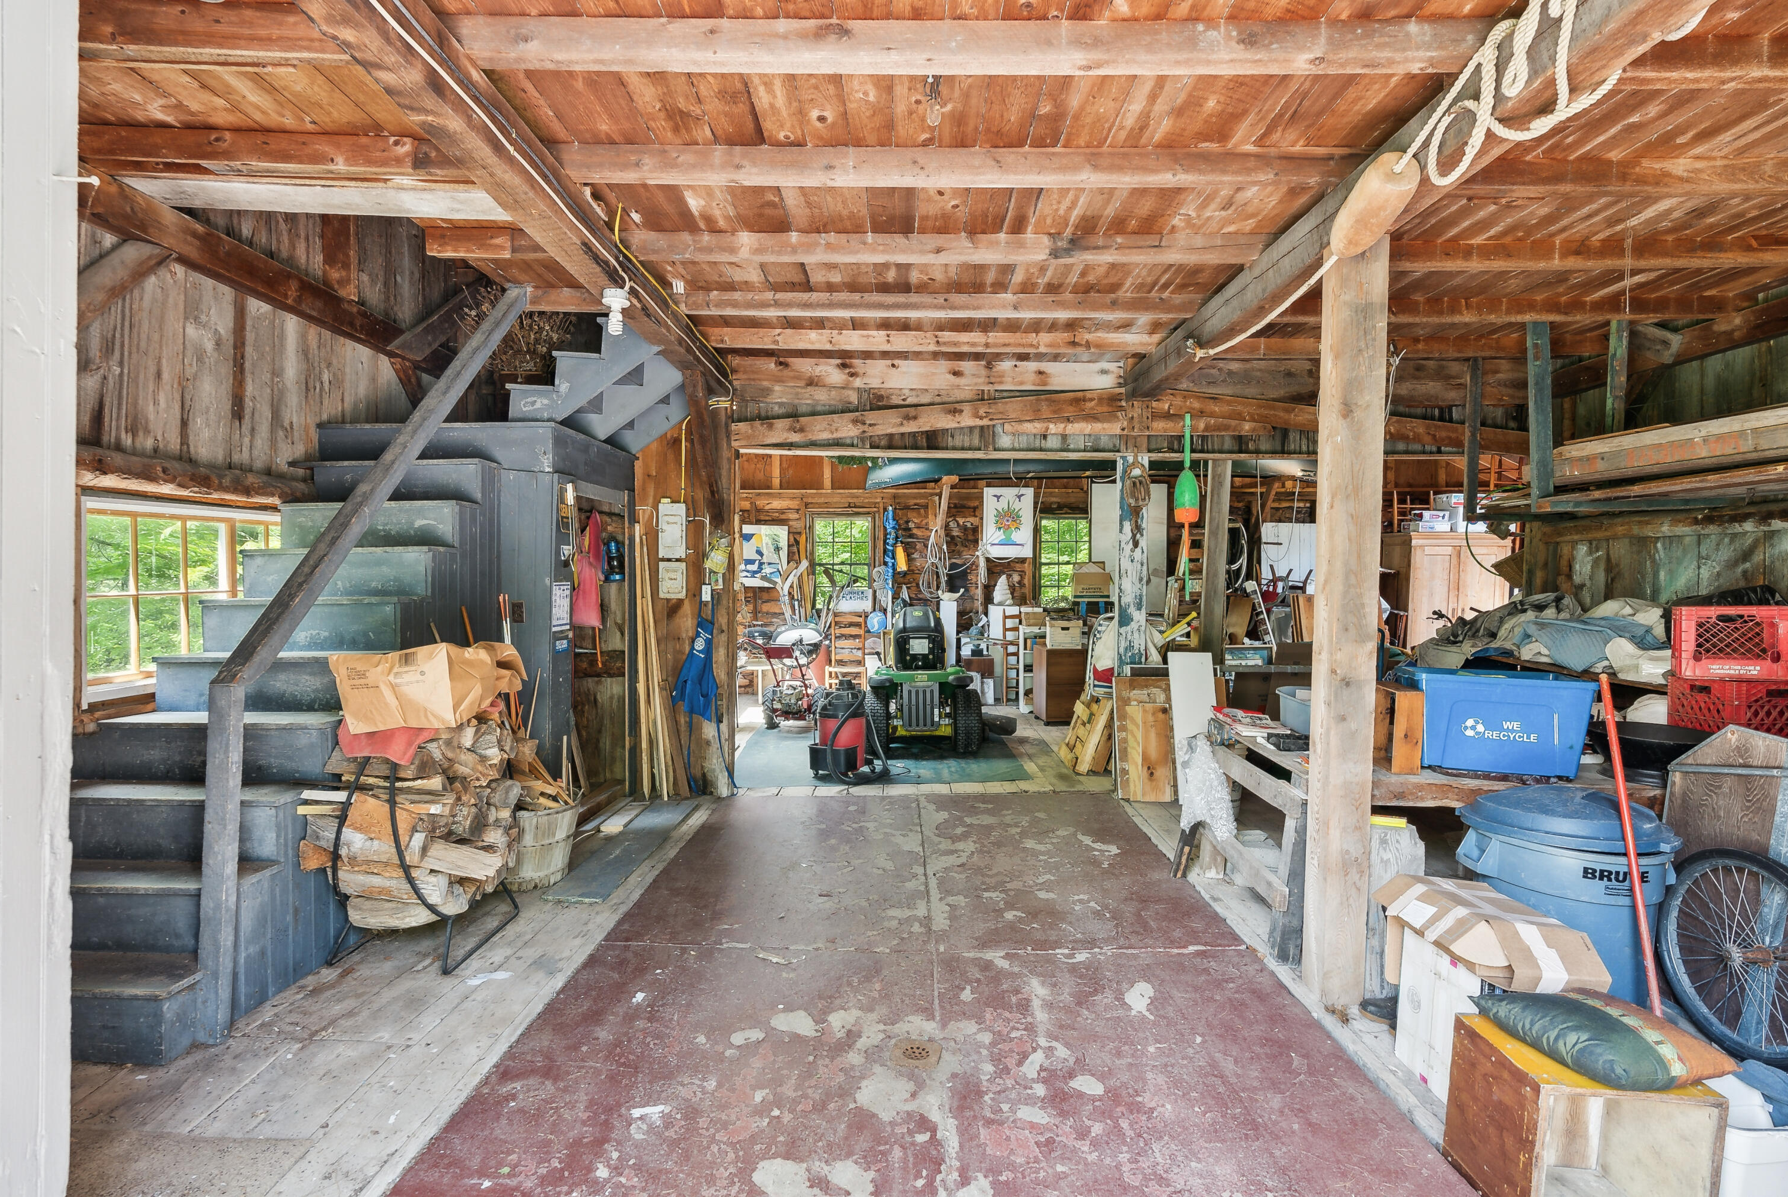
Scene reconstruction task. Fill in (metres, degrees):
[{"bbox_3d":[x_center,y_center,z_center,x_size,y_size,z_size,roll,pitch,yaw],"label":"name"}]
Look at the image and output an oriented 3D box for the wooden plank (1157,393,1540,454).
[{"bbox_3d":[2.928,-1.137,5.500,2.426,0.145,0.045,7,2,0],"label":"wooden plank"}]

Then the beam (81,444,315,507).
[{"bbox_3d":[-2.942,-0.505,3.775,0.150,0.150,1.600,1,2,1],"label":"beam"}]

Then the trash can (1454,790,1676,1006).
[{"bbox_3d":[2.150,0.994,2.720,0.580,0.710,0.580,1,2,1],"label":"trash can"}]

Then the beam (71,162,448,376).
[{"bbox_3d":[-3.037,-1.564,4.420,0.100,0.150,2.500,0,2,-2],"label":"beam"}]

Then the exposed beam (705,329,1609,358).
[{"bbox_3d":[1.554,-1.517,5.000,5.332,0.100,0.090,0,2,0],"label":"exposed beam"}]

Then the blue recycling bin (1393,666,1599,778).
[{"bbox_3d":[2.313,0.456,3.282,0.580,0.335,0.410,3,2,19],"label":"blue recycling bin"}]

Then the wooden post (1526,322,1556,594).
[{"bbox_3d":[3.180,-0.703,4.163,0.110,1.310,0.080,1,2,1],"label":"wooden post"}]

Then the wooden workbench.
[{"bbox_3d":[2.087,0.979,3.461,1.350,0.700,1.050,1,2,1],"label":"wooden workbench"}]

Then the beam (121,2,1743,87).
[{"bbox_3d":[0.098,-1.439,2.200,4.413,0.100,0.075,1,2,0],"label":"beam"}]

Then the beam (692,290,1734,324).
[{"bbox_3d":[1.621,-1.493,4.310,5.302,0.100,0.090,0,2,0],"label":"beam"}]

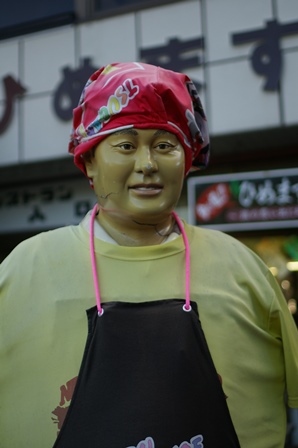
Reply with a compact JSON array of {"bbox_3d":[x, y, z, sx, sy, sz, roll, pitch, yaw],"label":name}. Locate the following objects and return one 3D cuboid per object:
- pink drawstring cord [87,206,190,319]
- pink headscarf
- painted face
[{"bbox_3d":[-0.019,0.063,1.180,0.180,0.214,0.180,0,-9,-9],"label":"pink drawstring cord"},{"bbox_3d":[-0.020,-0.199,1.250,0.250,0.205,0.260,1,-8,-12],"label":"pink headscarf"},{"bbox_3d":[-0.024,-0.084,1.175,0.163,0.168,0.130,1,-8,-13],"label":"painted face"}]

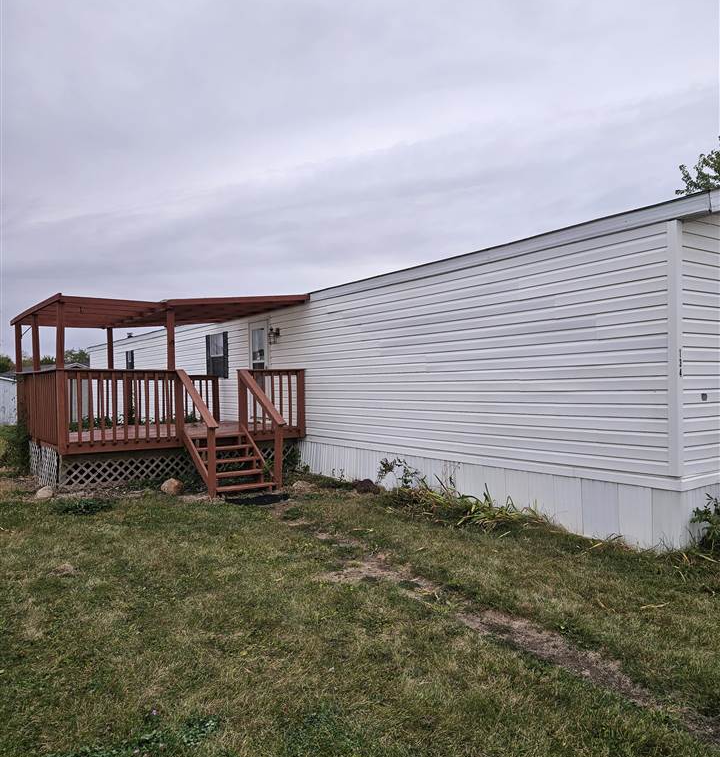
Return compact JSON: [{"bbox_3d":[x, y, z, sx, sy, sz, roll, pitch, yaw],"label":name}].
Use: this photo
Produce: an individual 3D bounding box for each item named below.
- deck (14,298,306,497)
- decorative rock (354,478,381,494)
[{"bbox_3d":[-3.432,0.135,11.074,4.012,3.063,5.564,-1,-1,-34],"label":"deck"},{"bbox_3d":[0.096,1.491,8.829,0.290,0.193,0.387,-1,-1,-34],"label":"decorative rock"}]

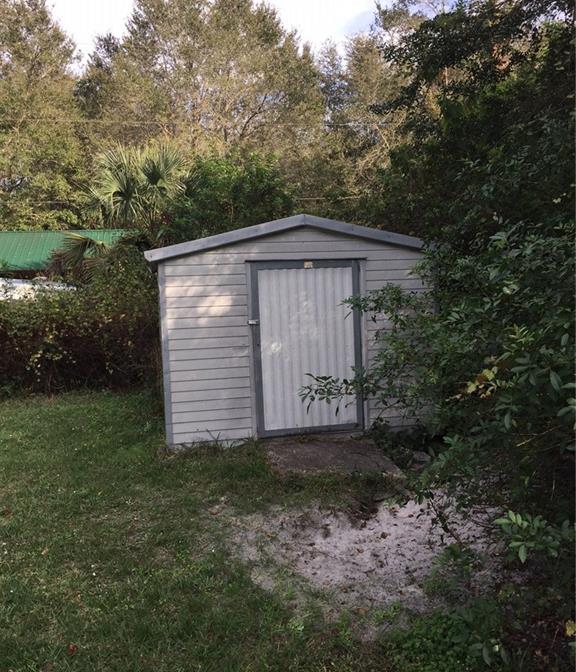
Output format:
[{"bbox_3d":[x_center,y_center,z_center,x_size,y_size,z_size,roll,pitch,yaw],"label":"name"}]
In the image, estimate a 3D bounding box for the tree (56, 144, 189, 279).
[{"bbox_3d":[-3.258,-1.511,13.137,2.800,4.728,2.800,-3,3,-14],"label":"tree"}]

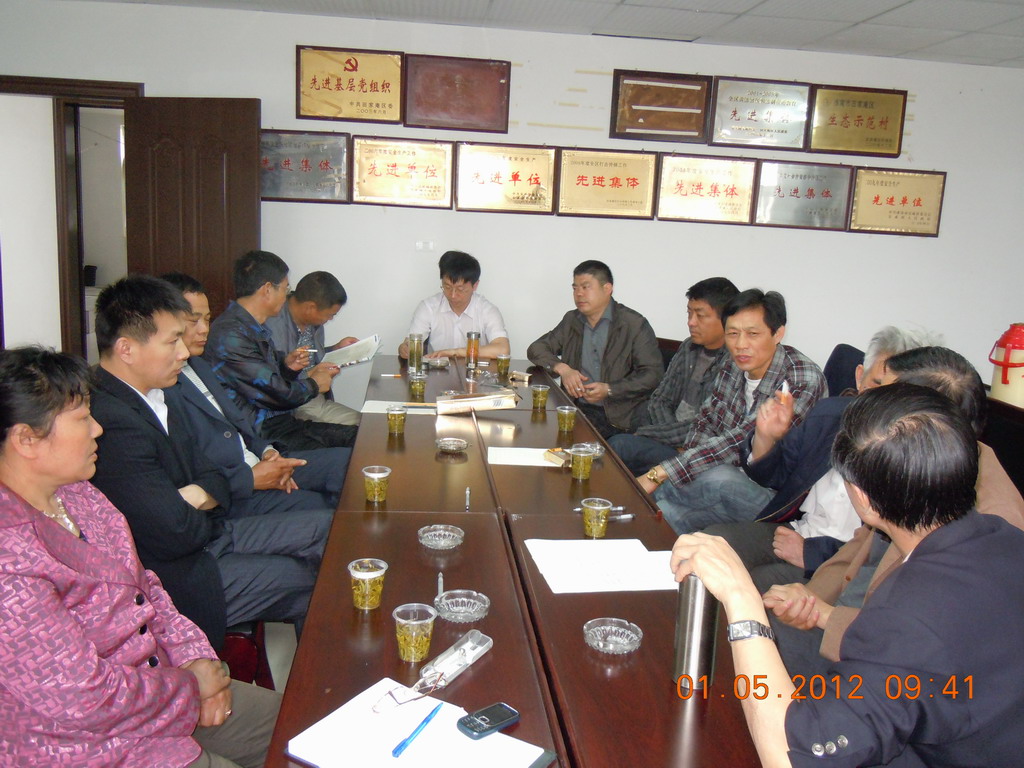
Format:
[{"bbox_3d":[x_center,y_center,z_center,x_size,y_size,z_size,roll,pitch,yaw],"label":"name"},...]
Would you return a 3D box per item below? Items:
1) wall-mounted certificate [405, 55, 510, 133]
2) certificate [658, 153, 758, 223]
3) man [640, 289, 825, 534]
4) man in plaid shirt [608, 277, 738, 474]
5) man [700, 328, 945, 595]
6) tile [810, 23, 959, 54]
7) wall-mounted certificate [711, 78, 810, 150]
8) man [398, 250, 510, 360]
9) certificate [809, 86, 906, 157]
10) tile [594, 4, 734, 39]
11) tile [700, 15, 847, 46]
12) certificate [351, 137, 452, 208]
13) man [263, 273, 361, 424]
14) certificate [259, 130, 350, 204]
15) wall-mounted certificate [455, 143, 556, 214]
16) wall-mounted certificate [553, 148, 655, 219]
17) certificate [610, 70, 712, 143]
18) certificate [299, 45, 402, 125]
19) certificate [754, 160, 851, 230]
[{"bbox_3d":[-0.313,-1.667,5.111,0.600,0.397,0.030,2,11,-7],"label":"wall-mounted certificate"},{"bbox_3d":[1.184,-1.176,5.374,0.600,0.397,0.030,2,11,-7],"label":"certificate"},{"bbox_3d":[0.709,0.319,2.936,0.800,1.280,0.580,-6,13,-39],"label":"man"},{"bbox_3d":[0.672,0.238,3.376,0.740,1.285,0.530,-6,14,-38],"label":"man in plaid shirt"},{"bbox_3d":[0.762,0.460,2.354,0.770,1.260,0.550,-2,12,-24],"label":"man"},{"bbox_3d":[2.019,-1.881,4.853,0.610,0.016,0.610,1,10,-7],"label":"tile"},{"bbox_3d":[1.454,-1.578,5.206,0.585,0.384,0.025,1,10,-7],"label":"wall-mounted certificate"},{"bbox_3d":[-0.278,-0.047,4.580,0.540,1.270,0.750,2,11,-7],"label":"man"},{"bbox_3d":[2.095,-1.593,5.387,0.600,0.397,0.030,2,11,-7],"label":"certificate"},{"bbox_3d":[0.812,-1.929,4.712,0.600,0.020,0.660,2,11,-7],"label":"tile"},{"bbox_3d":[1.409,-1.895,4.773,0.610,0.016,0.610,1,10,-7],"label":"tile"},{"bbox_3d":[-0.614,-1.192,5.018,0.585,0.384,0.025,1,10,-7],"label":"certificate"},{"bbox_3d":[-0.780,0.108,3.870,0.750,1.190,0.530,6,12,13],"label":"man"},{"bbox_3d":[-1.193,-1.212,4.941,0.585,0.384,0.025,1,10,-7],"label":"certificate"},{"bbox_3d":[-0.034,-1.209,5.235,0.600,0.397,0.030,2,11,-7],"label":"wall-mounted certificate"},{"bbox_3d":[0.569,-1.193,5.304,0.600,0.397,0.030,2,11,-7],"label":"wall-mounted certificate"},{"bbox_3d":[0.862,-1.597,5.128,0.585,0.384,0.025,1,10,-7],"label":"certificate"},{"bbox_3d":[-0.891,-1.645,4.899,0.585,0.384,0.025,1,10,-7],"label":"certificate"},{"bbox_3d":[1.748,-1.129,5.327,0.585,0.384,0.025,1,10,-7],"label":"certificate"}]

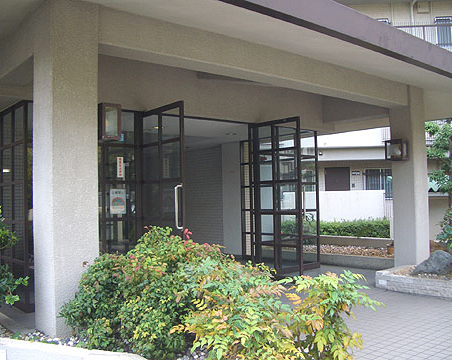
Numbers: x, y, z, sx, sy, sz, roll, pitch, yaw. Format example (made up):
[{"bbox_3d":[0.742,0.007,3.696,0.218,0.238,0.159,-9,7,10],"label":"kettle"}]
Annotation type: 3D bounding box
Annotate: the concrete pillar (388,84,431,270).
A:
[{"bbox_3d":[2.862,-0.007,7.560,0.418,2.788,0.367,0,-2,-40],"label":"concrete pillar"}]

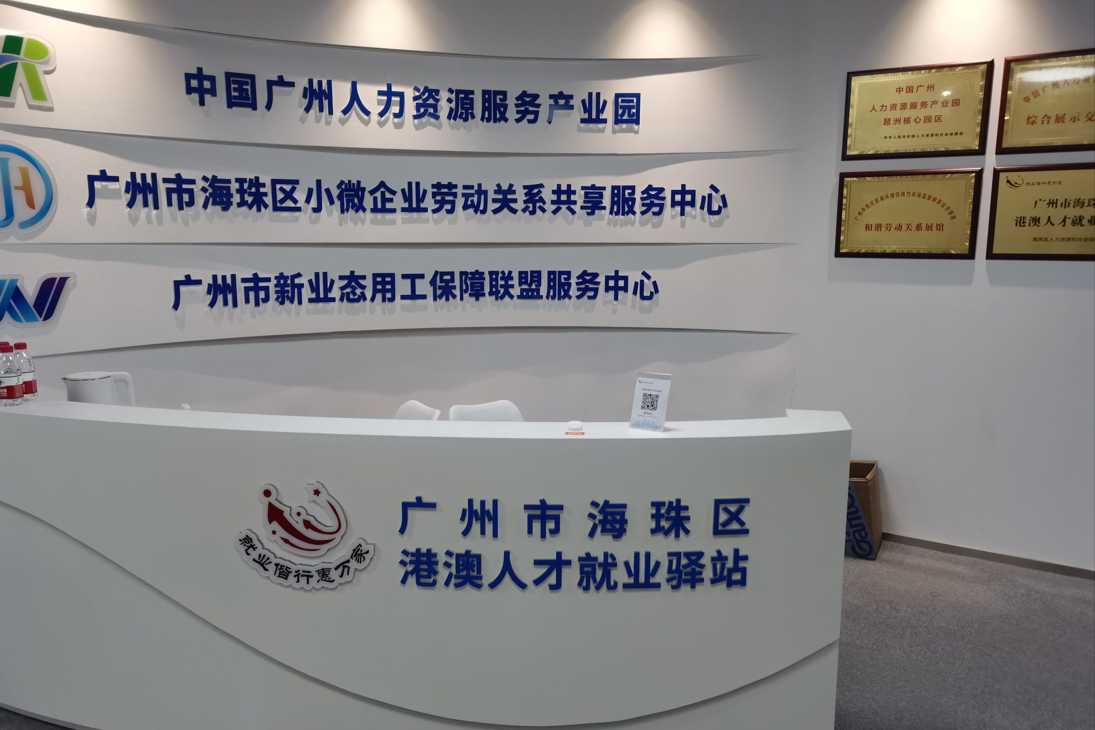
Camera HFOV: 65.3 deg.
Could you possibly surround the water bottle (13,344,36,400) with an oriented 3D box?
[{"bbox_3d":[-1.576,0.020,2.567,0.064,0.172,0.064,0,9,0],"label":"water bottle"}]

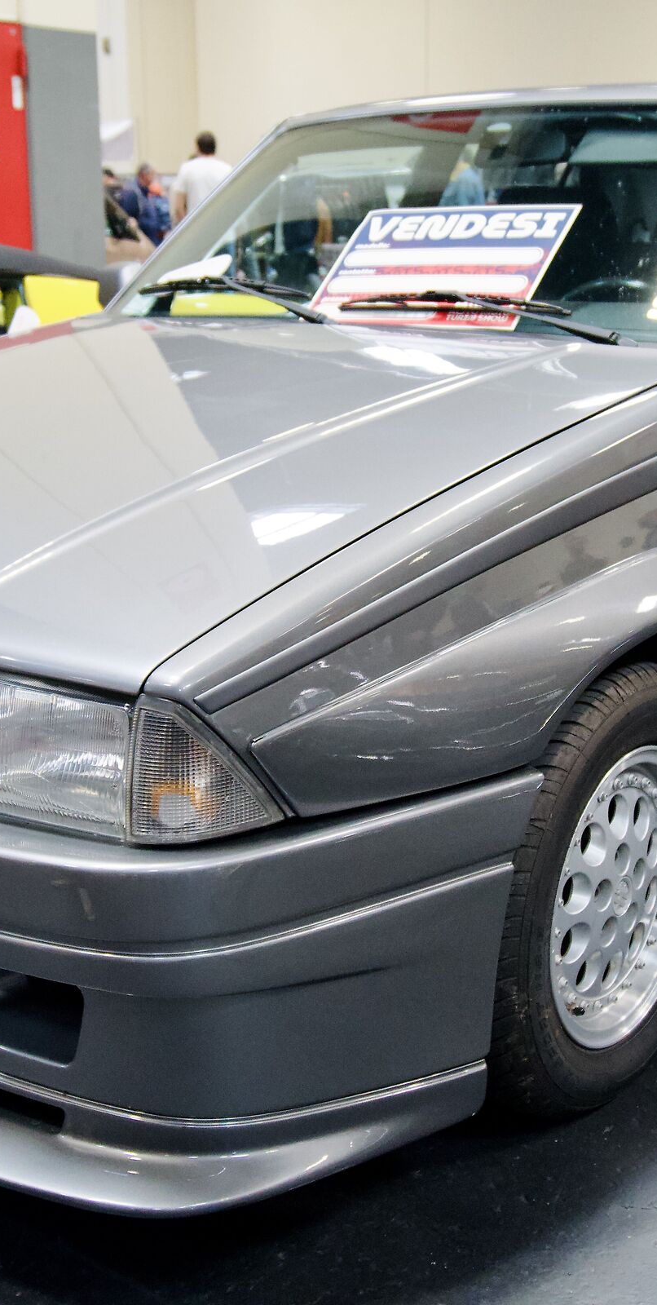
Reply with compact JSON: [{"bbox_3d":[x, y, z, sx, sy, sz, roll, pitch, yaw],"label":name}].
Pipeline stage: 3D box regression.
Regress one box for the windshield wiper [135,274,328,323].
[{"bbox_3d":[-0.181,-0.630,3.033,0.090,0.070,0.520,-14,20,-42],"label":"windshield wiper"}]

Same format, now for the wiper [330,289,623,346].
[{"bbox_3d":[0.238,-0.531,2.686,0.562,0.067,0.100,11,18,37],"label":"wiper"}]

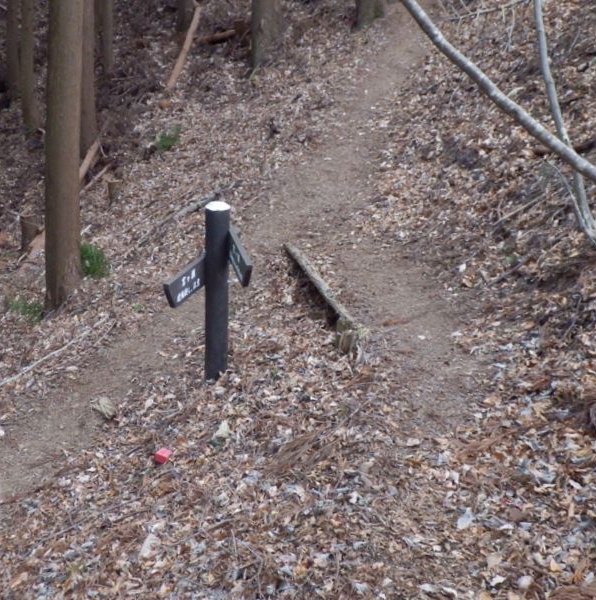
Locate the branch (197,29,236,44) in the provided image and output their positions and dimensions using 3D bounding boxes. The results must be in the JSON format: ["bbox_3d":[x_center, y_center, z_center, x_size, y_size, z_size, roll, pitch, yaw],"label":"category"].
[{"bbox_3d":[-0.968,-3.110,12.000,0.480,0.080,0.090,-16,27,-17],"label":"branch"}]

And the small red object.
[{"bbox_3d":[-0.608,0.708,4.600,0.061,0.036,0.061,16,25,29],"label":"small red object"}]

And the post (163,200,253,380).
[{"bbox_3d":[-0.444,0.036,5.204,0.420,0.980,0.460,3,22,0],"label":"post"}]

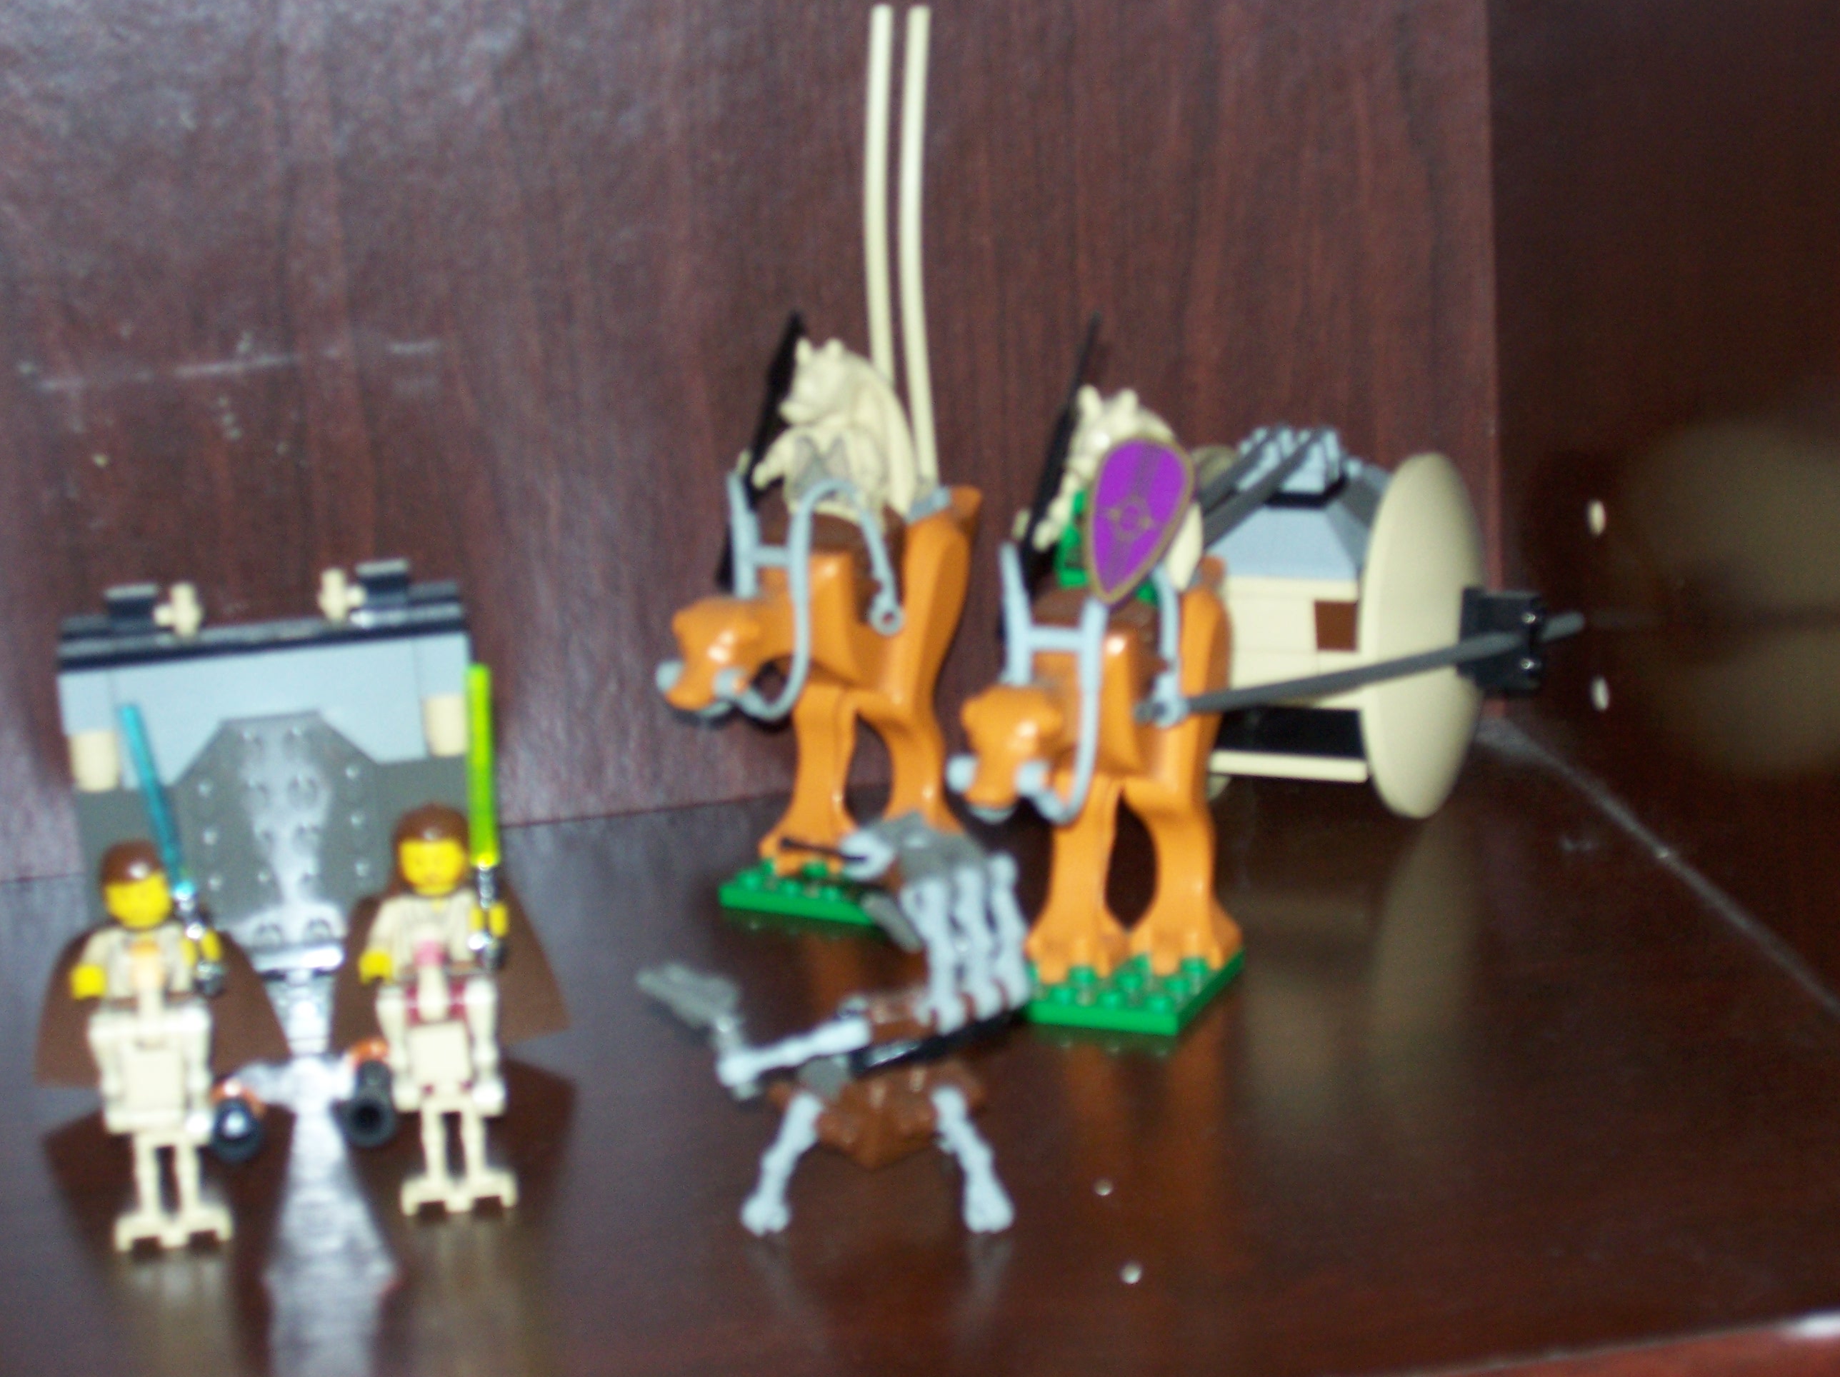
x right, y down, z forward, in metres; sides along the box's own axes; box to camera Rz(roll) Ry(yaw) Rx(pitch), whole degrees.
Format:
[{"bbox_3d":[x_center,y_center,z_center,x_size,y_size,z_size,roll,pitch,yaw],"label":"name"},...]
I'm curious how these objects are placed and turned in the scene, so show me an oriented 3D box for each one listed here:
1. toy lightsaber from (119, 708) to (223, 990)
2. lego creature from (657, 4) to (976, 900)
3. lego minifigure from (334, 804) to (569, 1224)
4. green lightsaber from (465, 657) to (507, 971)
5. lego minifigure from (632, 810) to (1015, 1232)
[{"bbox_3d":[-0.111,0.024,0.647,0.005,0.045,0.005,-13,11,3],"label":"toy lightsaber"},{"bbox_3d":[-0.015,-0.037,0.733,0.034,0.147,0.093,6,19,30],"label":"lego creature"},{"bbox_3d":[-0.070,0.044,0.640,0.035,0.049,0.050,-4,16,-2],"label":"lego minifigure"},{"bbox_3d":[-0.065,0.019,0.654,0.005,0.048,0.005,-1,8,-1],"label":"green lightsaber"},{"bbox_3d":[-0.006,0.044,0.616,0.048,0.054,0.057,9,20,38],"label":"lego minifigure"}]

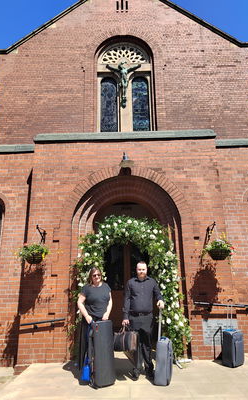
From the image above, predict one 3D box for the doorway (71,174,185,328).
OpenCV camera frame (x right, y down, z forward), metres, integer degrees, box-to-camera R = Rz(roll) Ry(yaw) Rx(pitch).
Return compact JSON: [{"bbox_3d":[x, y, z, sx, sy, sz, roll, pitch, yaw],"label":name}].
[{"bbox_3d":[0.073,1.283,5.622,2.275,3.571,0.720,-1,-15,1],"label":"doorway"}]

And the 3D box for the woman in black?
[{"bbox_3d":[-0.492,1.973,4.441,0.580,1.640,0.400,0,-15,-3],"label":"woman in black"}]

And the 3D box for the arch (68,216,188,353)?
[{"bbox_3d":[0.123,1.618,4.996,1.980,2.600,0.500,-1,-15,1],"label":"arch"}]

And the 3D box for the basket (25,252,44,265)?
[{"bbox_3d":[-1.641,1.070,4.902,0.340,0.230,0.340,-1,-15,1],"label":"basket"}]

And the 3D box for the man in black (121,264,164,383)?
[{"bbox_3d":[0.306,1.881,4.301,0.660,1.740,0.420,-1,-15,1],"label":"man in black"}]

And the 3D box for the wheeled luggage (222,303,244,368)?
[{"bbox_3d":[1.889,2.340,4.744,0.340,1.050,0.240,9,-18,-32],"label":"wheeled luggage"}]

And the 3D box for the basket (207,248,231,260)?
[{"bbox_3d":[1.733,0.994,4.849,0.380,0.230,0.380,-1,-15,1],"label":"basket"}]

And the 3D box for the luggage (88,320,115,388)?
[{"bbox_3d":[-0.329,2.246,3.955,0.310,0.860,0.260,9,-18,-32],"label":"luggage"}]

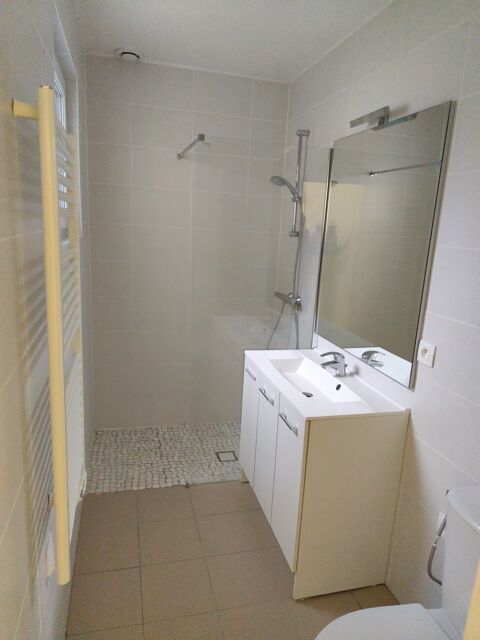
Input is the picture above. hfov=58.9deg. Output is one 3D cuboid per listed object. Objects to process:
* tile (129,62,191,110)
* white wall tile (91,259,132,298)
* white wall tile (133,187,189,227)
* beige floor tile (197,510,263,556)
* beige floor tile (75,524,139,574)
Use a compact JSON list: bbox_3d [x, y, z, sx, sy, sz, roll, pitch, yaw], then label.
[{"bbox_3d":[-0.494,-1.503,2.743,0.400,0.254,0.010,0,13,-15],"label":"tile"},{"bbox_3d":[-0.883,-0.279,2.926,0.273,0.250,0.010,0,13,-15],"label":"white wall tile"},{"bbox_3d":[-0.532,-0.769,2.905,0.400,0.250,0.010,0,13,-15],"label":"white wall tile"},{"bbox_3d":[-0.062,1.091,2.186,0.293,0.010,0.293,0,13,-15],"label":"beige floor tile"},{"bbox_3d":[-0.629,1.094,2.034,0.290,0.010,0.290,0,13,-15],"label":"beige floor tile"}]

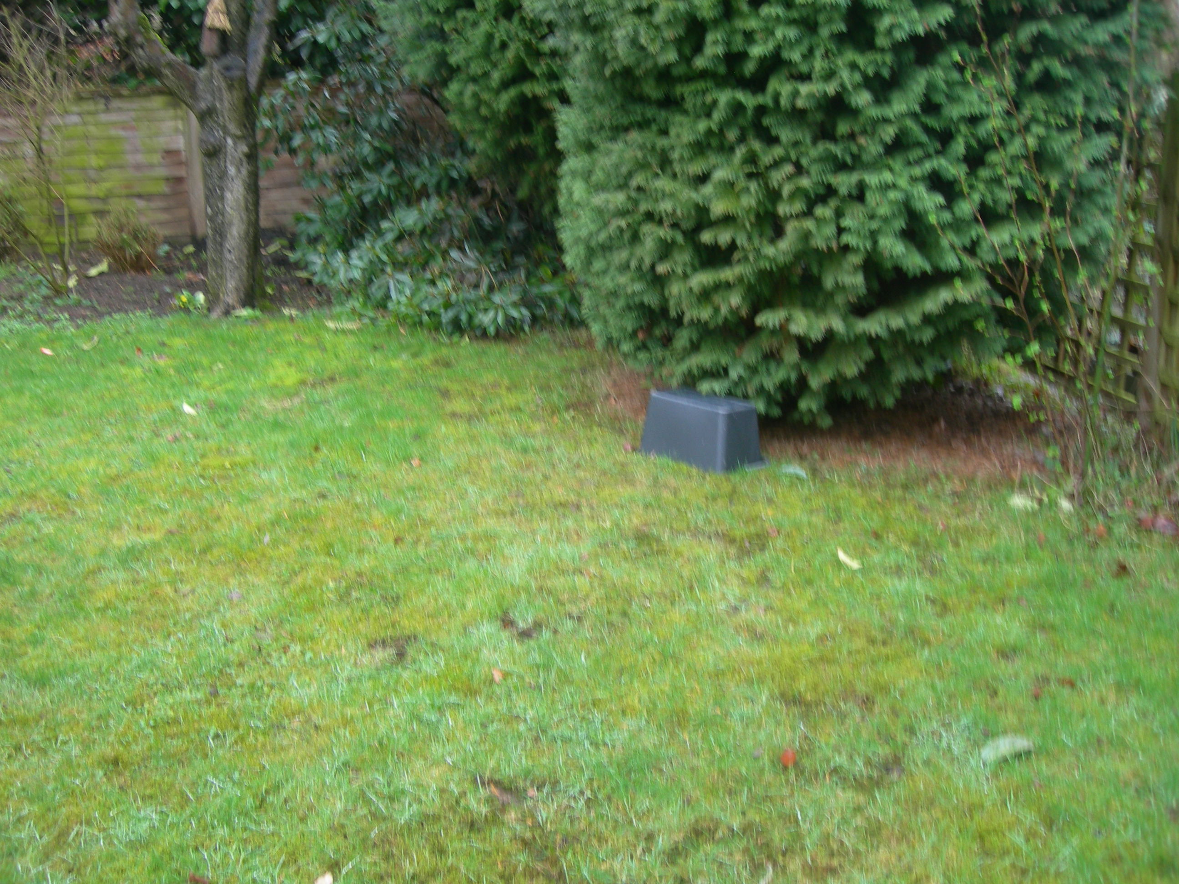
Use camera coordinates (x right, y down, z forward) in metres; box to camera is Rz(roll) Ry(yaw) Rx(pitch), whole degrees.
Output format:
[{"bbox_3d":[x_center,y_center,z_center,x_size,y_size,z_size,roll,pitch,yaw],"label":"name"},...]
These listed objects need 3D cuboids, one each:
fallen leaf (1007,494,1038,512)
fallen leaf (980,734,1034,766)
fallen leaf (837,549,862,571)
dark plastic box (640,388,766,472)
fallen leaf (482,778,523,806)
[{"bbox_3d":[1.418,0.198,4.241,0.100,0.030,0.055,3,17,11],"label":"fallen leaf"},{"bbox_3d":[0.876,0.645,2.713,0.118,0.028,0.045,-7,18,-24],"label":"fallen leaf"},{"bbox_3d":[0.753,0.340,3.753,0.033,0.030,0.098,-14,22,-40],"label":"fallen leaf"},{"bbox_3d":[0.412,-0.049,4.756,0.410,0.225,0.255,16,22,41],"label":"dark plastic box"},{"bbox_3d":[-0.173,0.693,2.563,0.040,0.022,0.105,-13,21,-38],"label":"fallen leaf"}]

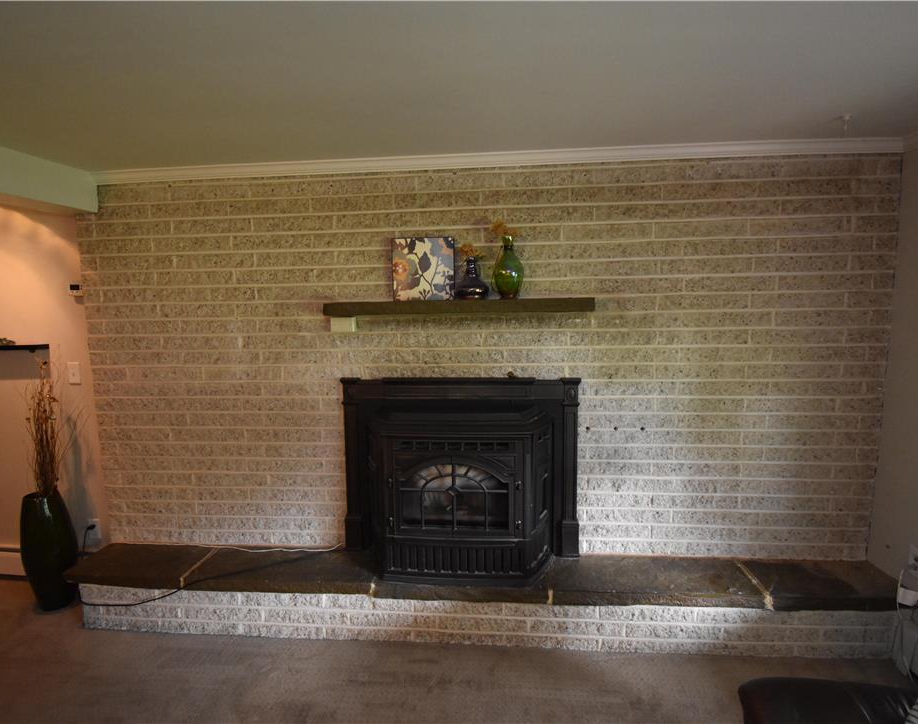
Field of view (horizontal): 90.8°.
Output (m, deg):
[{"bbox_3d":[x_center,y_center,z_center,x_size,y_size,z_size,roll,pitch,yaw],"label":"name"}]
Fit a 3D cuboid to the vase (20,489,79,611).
[{"bbox_3d":[-2.138,0.981,2.368,0.219,0.615,0.219,0,7,5],"label":"vase"}]

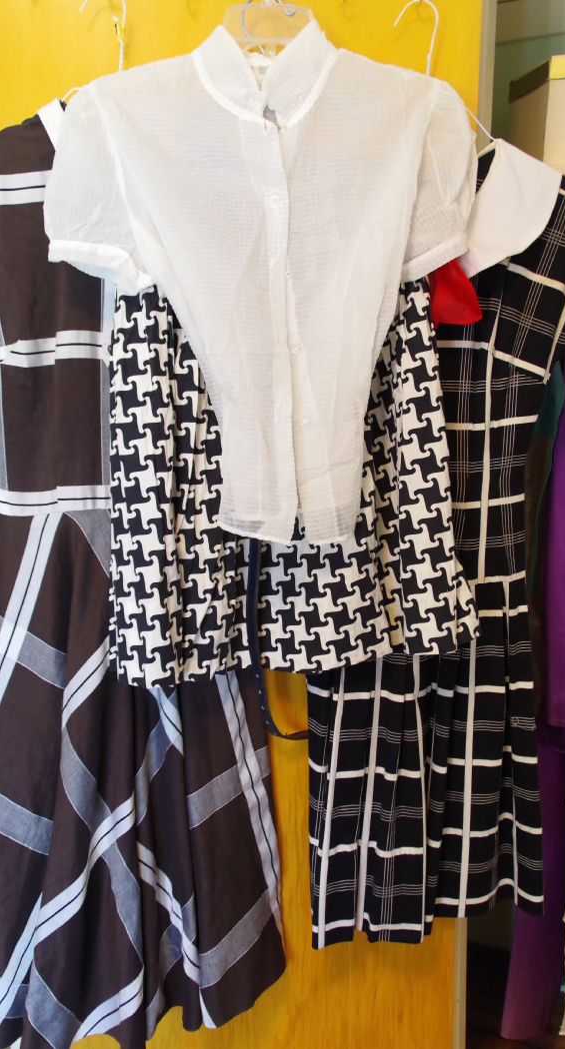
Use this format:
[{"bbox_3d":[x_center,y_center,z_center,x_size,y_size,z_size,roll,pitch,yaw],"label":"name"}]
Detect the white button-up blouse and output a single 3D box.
[{"bbox_3d":[-0.025,-0.265,0.928,0.495,0.585,0.150,-2,11,-2],"label":"white button-up blouse"}]

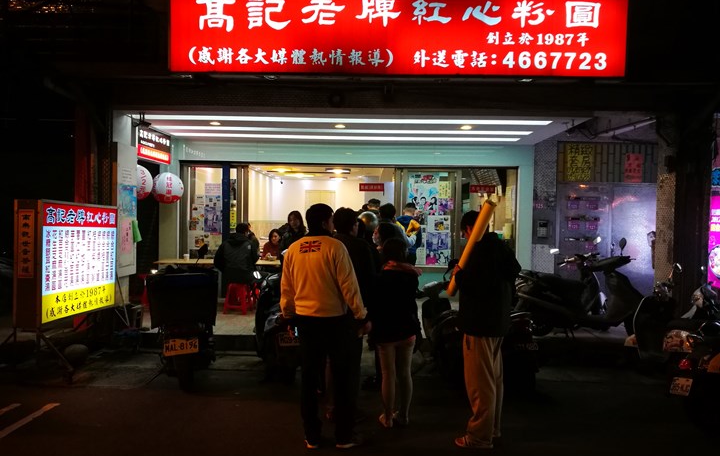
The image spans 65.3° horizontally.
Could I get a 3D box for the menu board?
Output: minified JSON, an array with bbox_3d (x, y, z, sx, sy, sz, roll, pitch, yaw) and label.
[{"bbox_3d":[-3.116,0.323,6.072,0.270,1.230,1.480,1,0,3],"label":"menu board"}]

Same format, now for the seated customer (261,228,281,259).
[{"bbox_3d":[-1.450,0.647,9.303,0.480,1.244,0.600,1,0,-5],"label":"seated customer"}]

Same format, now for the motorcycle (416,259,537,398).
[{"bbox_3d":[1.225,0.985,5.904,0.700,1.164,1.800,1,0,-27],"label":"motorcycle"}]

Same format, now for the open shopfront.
[{"bbox_3d":[-0.201,0.126,9.400,5.700,2.360,0.300,1,0,0],"label":"open shopfront"}]

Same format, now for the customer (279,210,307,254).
[{"bbox_3d":[-0.965,0.515,8.152,0.460,1.534,0.320,1,0,13],"label":"customer"}]

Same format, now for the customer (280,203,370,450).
[{"bbox_3d":[-0.249,0.691,4.053,0.570,1.721,0.360,1,0,18],"label":"customer"}]

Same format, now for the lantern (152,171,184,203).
[{"bbox_3d":[-2.792,-0.577,8.200,0.450,0.460,0.450,1,0,0],"label":"lantern"}]

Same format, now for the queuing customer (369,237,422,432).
[{"bbox_3d":[0.283,0.812,4.470,0.450,1.490,0.320,1,0,-3],"label":"queuing customer"}]

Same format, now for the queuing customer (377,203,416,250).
[{"bbox_3d":[0.442,0.499,7.000,0.520,1.660,0.340,1,0,9],"label":"queuing customer"}]

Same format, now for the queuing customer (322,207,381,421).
[{"bbox_3d":[-0.079,0.691,4.653,0.520,1.721,0.360,1,0,18],"label":"queuing customer"}]

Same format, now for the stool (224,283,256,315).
[{"bbox_3d":[-1.817,1.052,8.330,0.360,0.460,0.360,1,0,0],"label":"stool"}]

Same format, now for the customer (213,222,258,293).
[{"bbox_3d":[-1.884,0.620,8.500,0.580,1.320,0.700,1,0,3],"label":"customer"}]

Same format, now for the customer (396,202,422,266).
[{"bbox_3d":[0.745,0.464,8.452,0.520,1.689,0.360,1,0,12],"label":"customer"}]

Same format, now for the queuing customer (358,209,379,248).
[{"bbox_3d":[0.100,0.639,6.603,0.500,1.665,0.360,1,0,10],"label":"queuing customer"}]

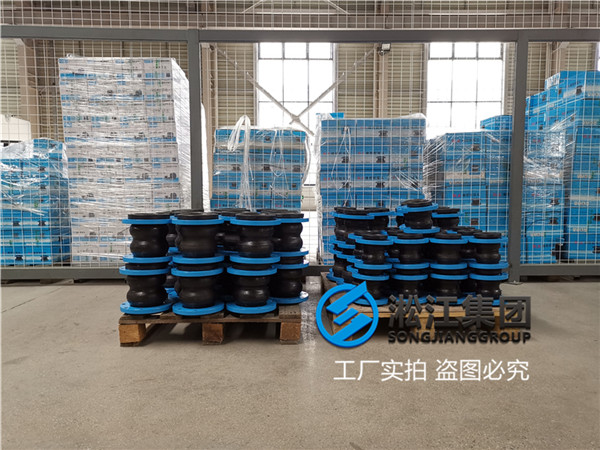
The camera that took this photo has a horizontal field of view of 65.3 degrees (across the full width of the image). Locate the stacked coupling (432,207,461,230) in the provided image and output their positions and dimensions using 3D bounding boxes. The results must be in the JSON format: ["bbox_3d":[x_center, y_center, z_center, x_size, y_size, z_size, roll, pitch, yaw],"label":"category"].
[{"bbox_3d":[1.009,0.013,3.212,0.240,0.248,0.240,0,5,0],"label":"stacked coupling"}]

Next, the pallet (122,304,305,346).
[{"bbox_3d":[-0.464,0.499,2.885,0.910,0.150,1.016,0,5,-1],"label":"pallet"}]

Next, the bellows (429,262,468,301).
[{"bbox_3d":[0.755,0.312,2.392,0.192,0.176,0.192,0,4,-1],"label":"bellows"}]

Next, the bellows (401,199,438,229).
[{"bbox_3d":[0.702,-0.044,2.726,0.206,0.191,0.206,-5,7,0],"label":"bellows"}]

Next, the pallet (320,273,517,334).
[{"bbox_3d":[0.586,0.441,2.755,0.880,0.134,1.090,0,4,-1],"label":"pallet"}]

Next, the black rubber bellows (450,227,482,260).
[{"bbox_3d":[0.936,0.121,2.581,0.192,0.176,0.192,0,4,-1],"label":"black rubber bellows"}]

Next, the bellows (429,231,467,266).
[{"bbox_3d":[0.819,0.152,2.565,0.206,0.191,0.206,0,5,0],"label":"bellows"}]

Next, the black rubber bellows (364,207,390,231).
[{"bbox_3d":[0.561,0.002,3.387,0.240,0.248,0.240,0,5,0],"label":"black rubber bellows"}]

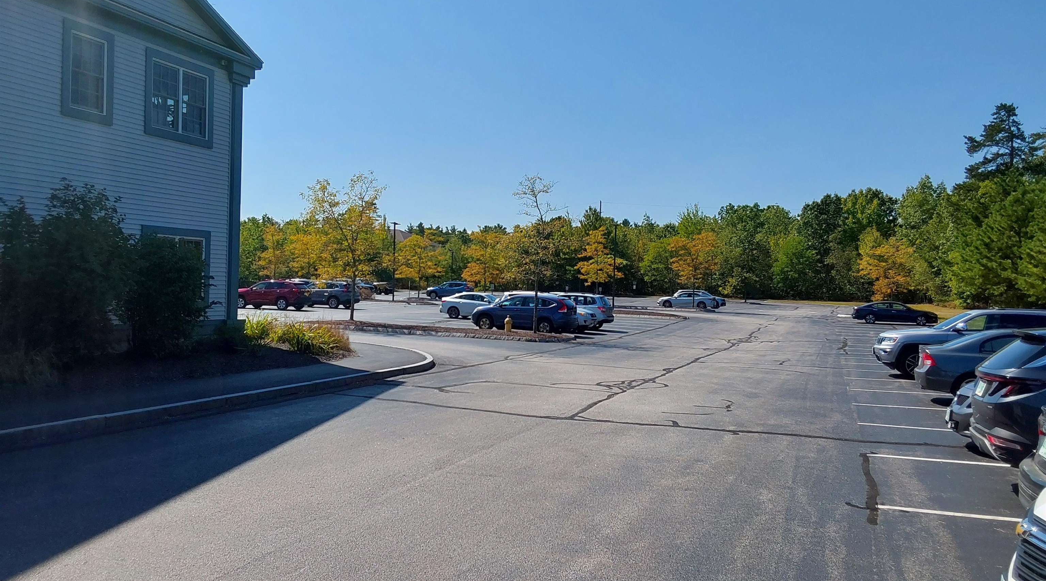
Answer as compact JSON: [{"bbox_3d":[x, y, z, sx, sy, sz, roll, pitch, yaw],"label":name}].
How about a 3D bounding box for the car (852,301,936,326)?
[{"bbox_3d":[22.945,1.390,52.369,4.900,1.440,1.850,2,1,19],"label":"car"}]

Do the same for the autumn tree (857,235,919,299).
[{"bbox_3d":[41.524,-2.135,95.596,6.835,8.013,6.835,2,1,20],"label":"autumn tree"}]

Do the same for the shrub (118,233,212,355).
[{"bbox_3d":[-7.420,0.111,17.600,1.900,2.550,1.920,2,1,20],"label":"shrub"}]

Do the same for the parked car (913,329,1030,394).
[{"bbox_3d":[9.775,1.479,15.850,4.500,1.435,1.750,2,1,19],"label":"parked car"}]

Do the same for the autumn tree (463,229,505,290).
[{"bbox_3d":[-3.214,-2.280,72.307,3.633,5.987,3.633,1,1,0],"label":"autumn tree"}]

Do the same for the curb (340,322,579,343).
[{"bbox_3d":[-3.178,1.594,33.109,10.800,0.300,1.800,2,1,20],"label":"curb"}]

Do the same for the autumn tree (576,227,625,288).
[{"bbox_3d":[6.183,-2.062,68.732,3.985,6.300,3.985,2,1,20],"label":"autumn tree"}]

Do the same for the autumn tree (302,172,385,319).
[{"bbox_3d":[-7.482,-1.899,35.965,3.300,6.300,3.300,1,1,0],"label":"autumn tree"}]

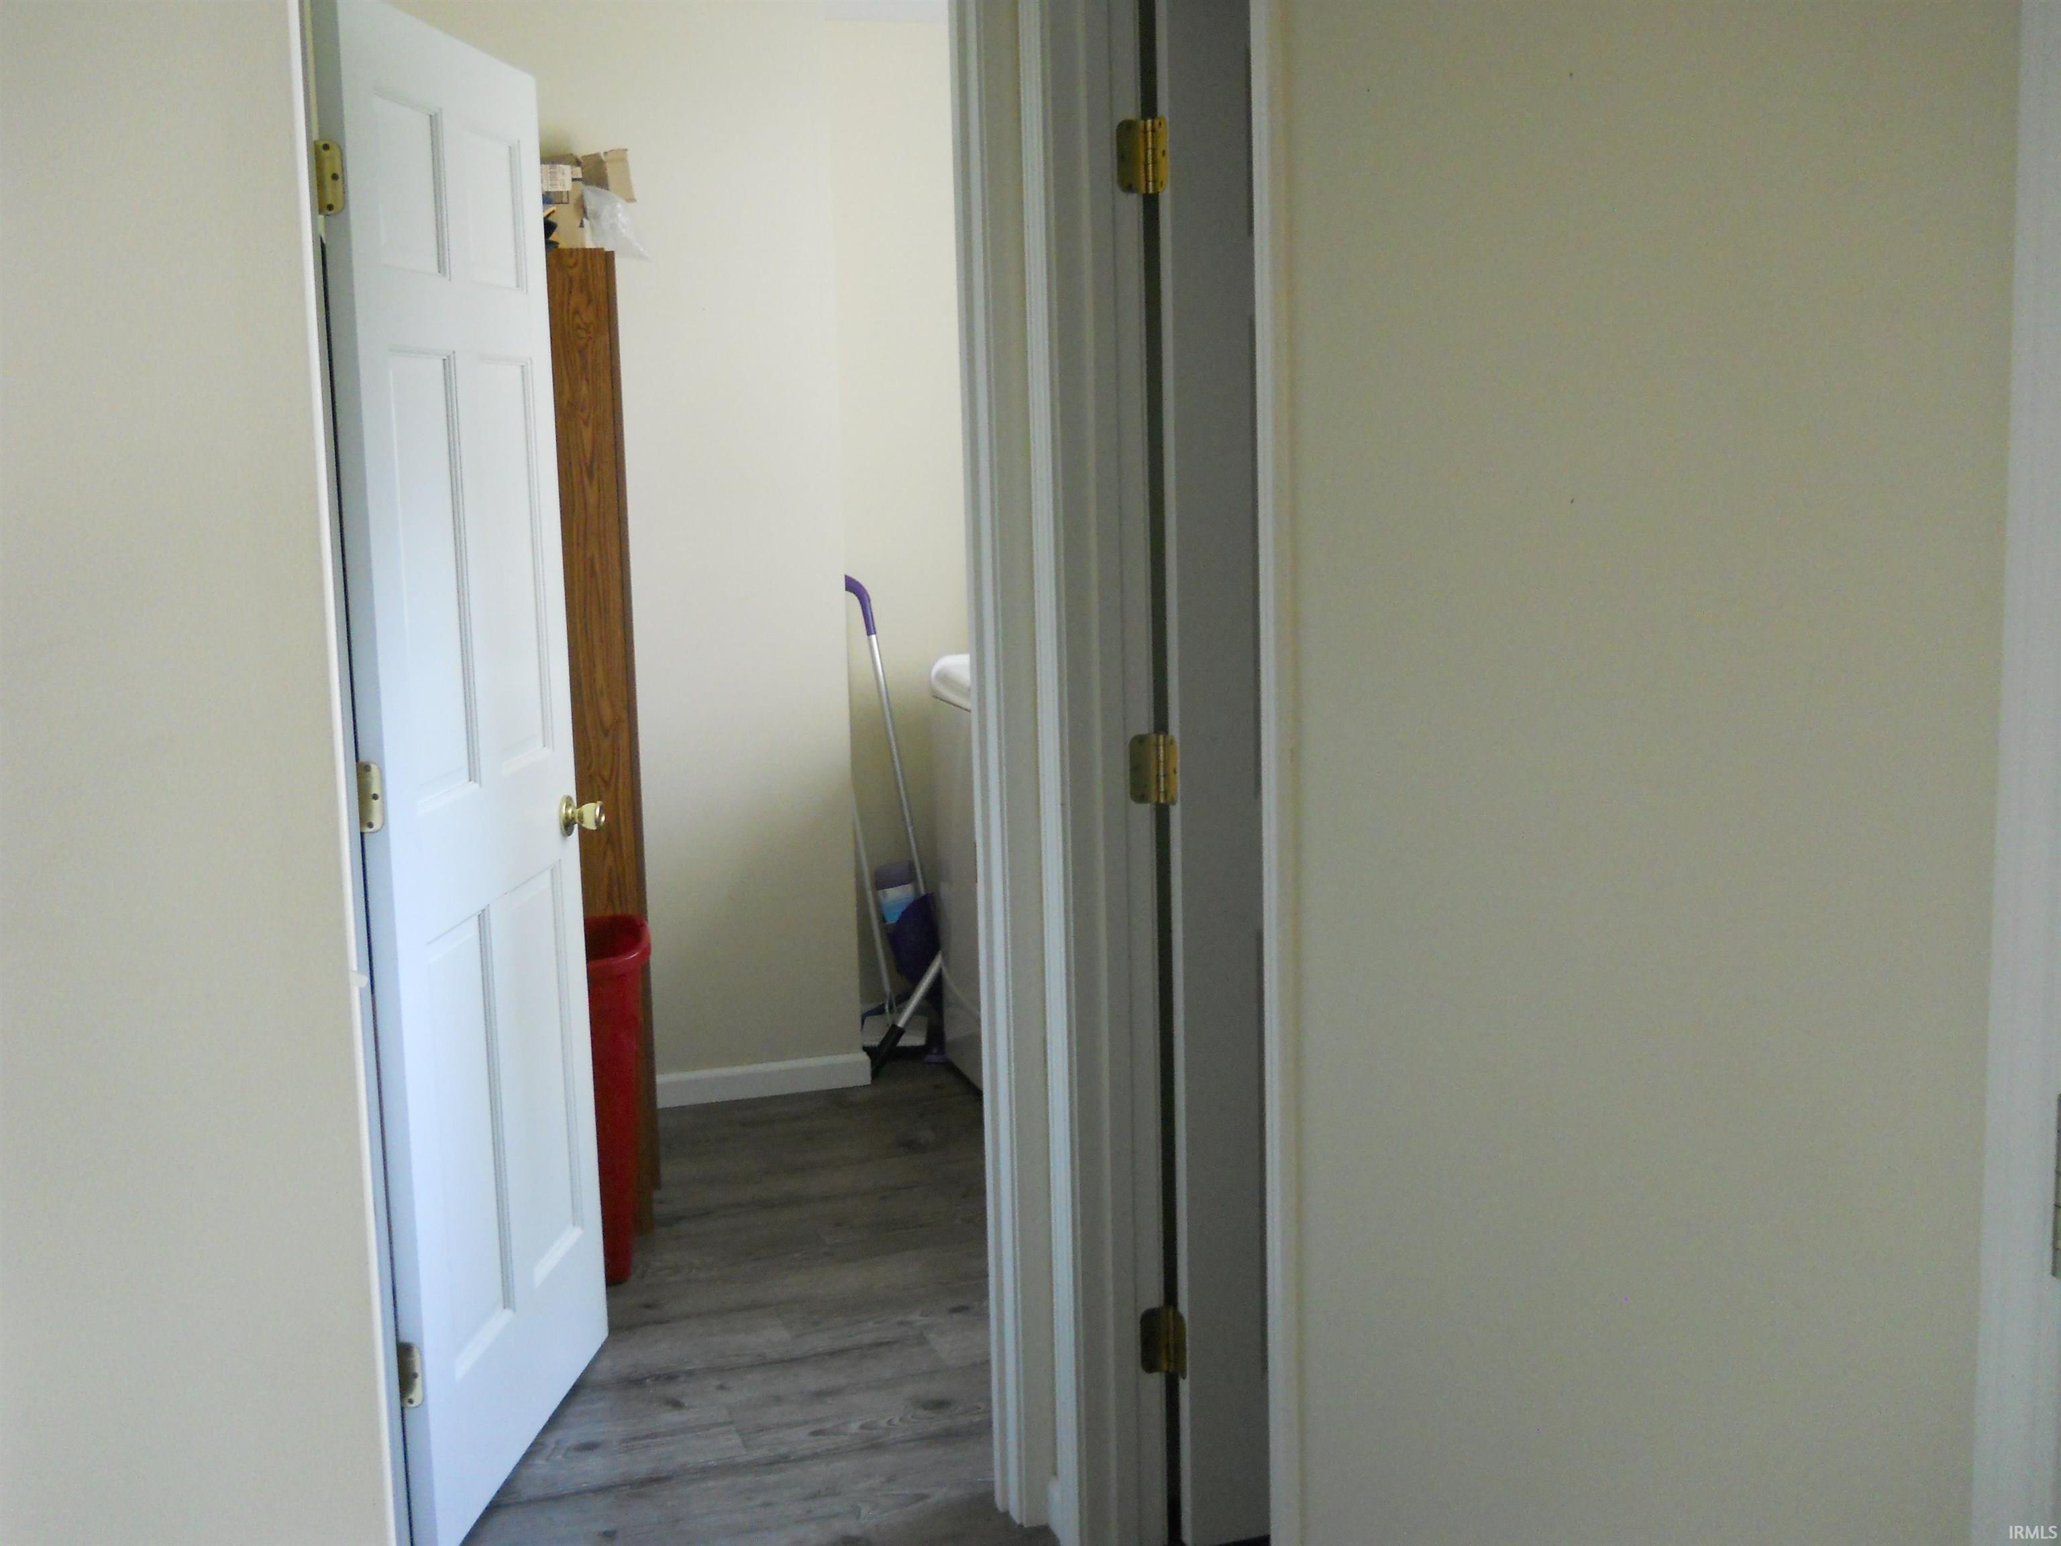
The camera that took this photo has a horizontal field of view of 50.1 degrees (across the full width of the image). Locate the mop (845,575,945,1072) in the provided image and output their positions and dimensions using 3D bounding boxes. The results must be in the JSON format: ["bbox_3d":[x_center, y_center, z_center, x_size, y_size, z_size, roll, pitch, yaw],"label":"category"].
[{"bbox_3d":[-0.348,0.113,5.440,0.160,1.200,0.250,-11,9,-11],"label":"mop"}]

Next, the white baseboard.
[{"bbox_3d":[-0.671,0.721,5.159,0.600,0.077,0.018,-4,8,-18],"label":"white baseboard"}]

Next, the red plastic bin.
[{"bbox_3d":[-0.827,0.602,4.047,0.290,0.605,0.410,-3,7,-12],"label":"red plastic bin"}]

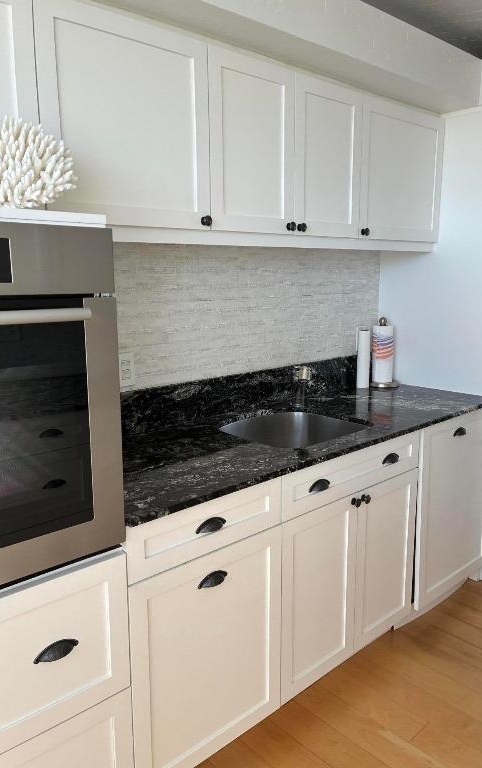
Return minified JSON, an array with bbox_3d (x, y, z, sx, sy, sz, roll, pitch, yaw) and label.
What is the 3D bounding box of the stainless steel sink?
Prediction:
[{"bbox_3d":[0.187,0.261,2.117,0.490,0.190,0.445,-10,14,-40],"label":"stainless steel sink"}]

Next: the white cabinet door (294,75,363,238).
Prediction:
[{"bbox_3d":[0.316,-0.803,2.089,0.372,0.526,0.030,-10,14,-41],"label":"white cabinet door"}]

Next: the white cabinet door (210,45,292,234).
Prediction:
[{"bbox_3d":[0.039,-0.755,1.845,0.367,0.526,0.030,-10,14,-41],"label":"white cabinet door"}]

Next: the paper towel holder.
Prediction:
[{"bbox_3d":[0.708,-0.157,2.817,0.144,0.334,0.144,-10,14,-40],"label":"paper towel holder"}]

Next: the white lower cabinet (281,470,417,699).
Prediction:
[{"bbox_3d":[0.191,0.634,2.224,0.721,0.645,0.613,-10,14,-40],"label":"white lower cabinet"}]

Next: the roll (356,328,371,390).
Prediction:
[{"bbox_3d":[0.595,-0.124,2.775,0.062,0.285,0.062,0,11,0],"label":"roll"}]

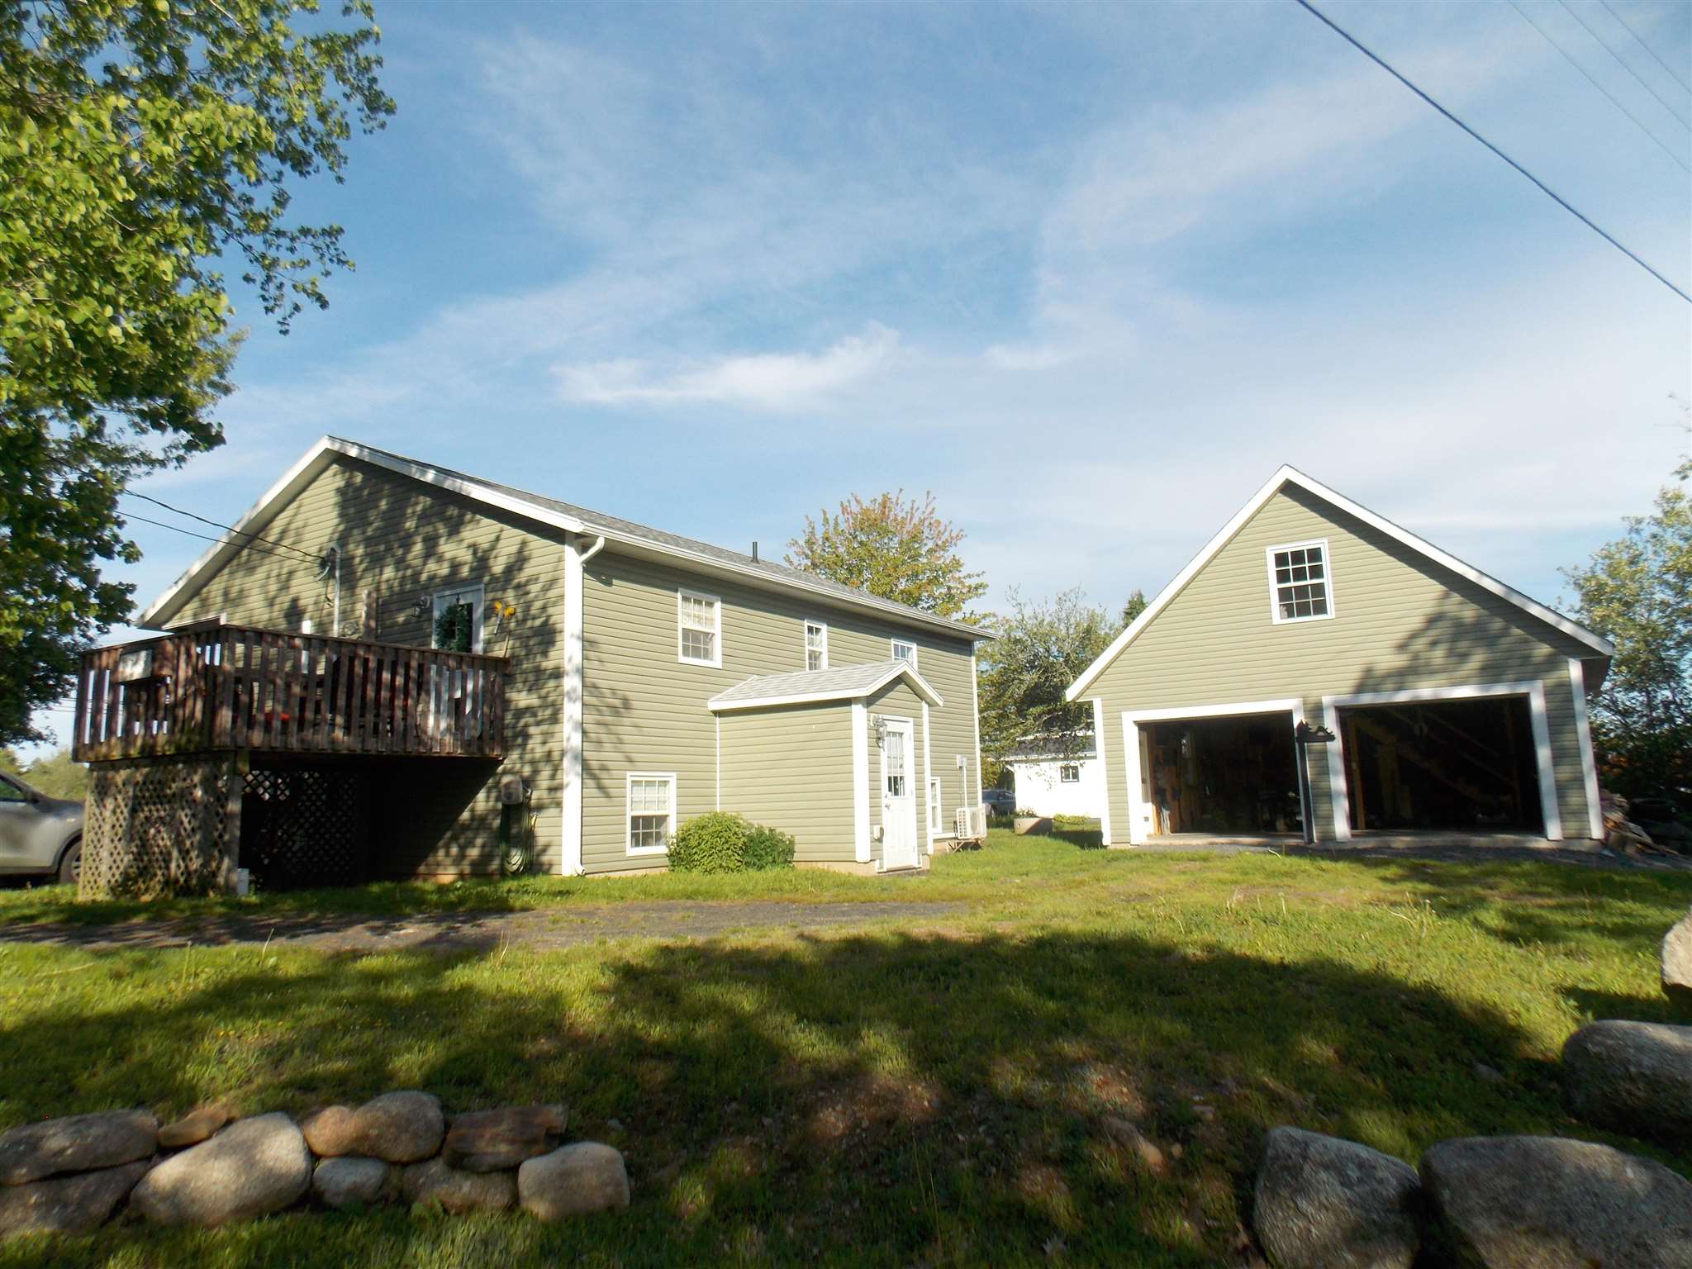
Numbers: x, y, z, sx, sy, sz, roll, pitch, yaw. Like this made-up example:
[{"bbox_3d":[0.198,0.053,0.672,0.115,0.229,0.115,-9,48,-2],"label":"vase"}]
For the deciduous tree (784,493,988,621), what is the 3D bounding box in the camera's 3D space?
[{"bbox_3d":[1.416,0.647,32.224,6.300,9.918,6.300,-2,-9,0],"label":"deciduous tree"}]

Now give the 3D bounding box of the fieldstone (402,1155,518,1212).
[{"bbox_3d":[-1.637,2.324,4.750,0.465,0.227,0.350,-2,-9,0],"label":"fieldstone"}]

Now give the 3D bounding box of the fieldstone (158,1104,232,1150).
[{"bbox_3d":[-2.836,2.154,4.900,0.288,0.191,0.250,-2,-9,0],"label":"fieldstone"}]

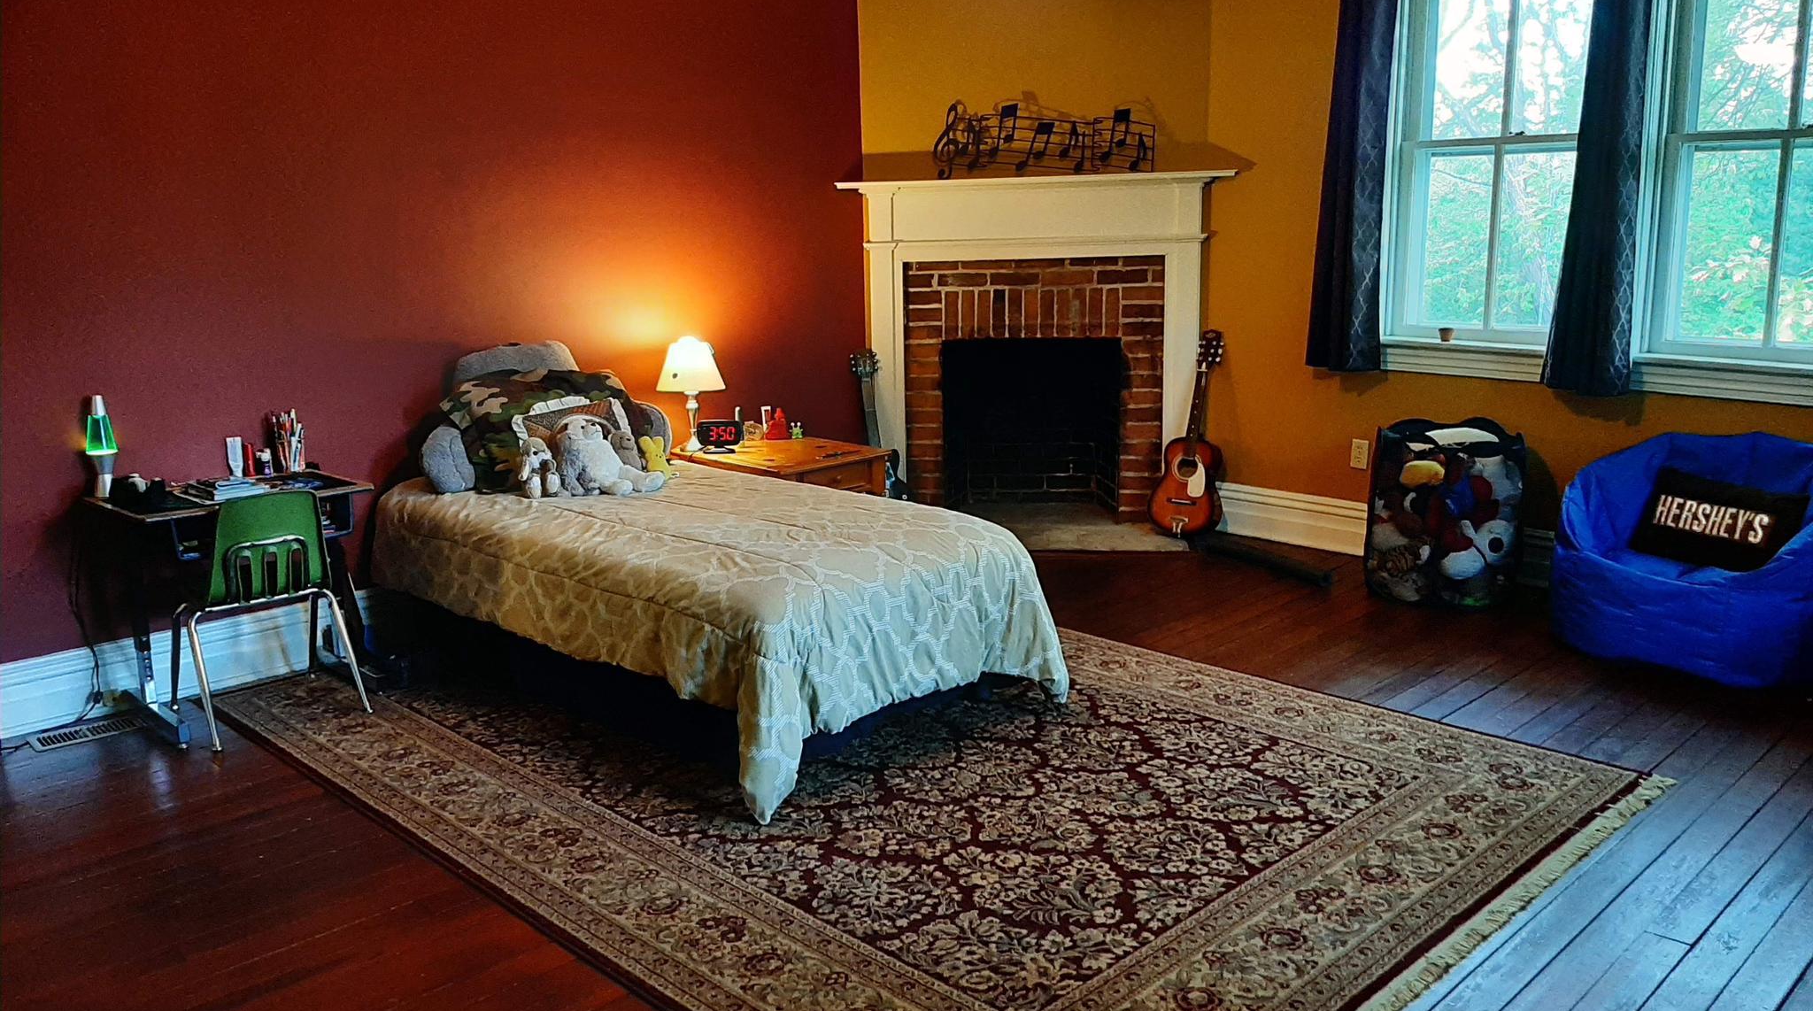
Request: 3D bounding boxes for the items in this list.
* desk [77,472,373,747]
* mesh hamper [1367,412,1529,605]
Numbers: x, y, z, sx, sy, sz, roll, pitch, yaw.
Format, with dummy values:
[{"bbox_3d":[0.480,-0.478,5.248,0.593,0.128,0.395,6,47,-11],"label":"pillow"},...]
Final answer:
[{"bbox_3d":[-2.010,0.290,4.040,0.460,0.660,0.610,10,17,43],"label":"desk"},{"bbox_3d":[1.973,0.007,4.979,0.370,0.620,0.420,-12,16,-41],"label":"mesh hamper"}]

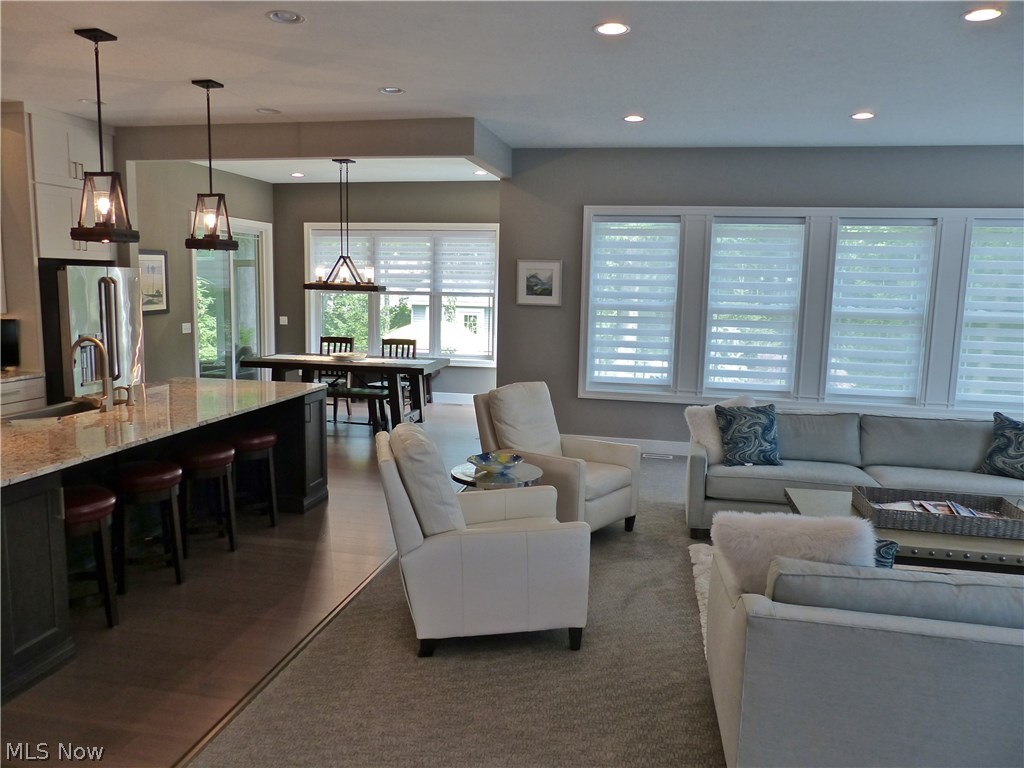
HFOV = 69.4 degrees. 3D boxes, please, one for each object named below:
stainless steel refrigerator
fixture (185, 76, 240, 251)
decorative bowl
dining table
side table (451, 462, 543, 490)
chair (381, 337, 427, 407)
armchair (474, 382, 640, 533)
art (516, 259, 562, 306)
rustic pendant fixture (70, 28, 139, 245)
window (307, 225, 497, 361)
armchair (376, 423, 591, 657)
[{"bbox_3d":[-3.977,-0.180,6.730,0.780,1.780,0.900,3,8,11],"label":"stainless steel refrigerator"},{"bbox_3d":[-2.118,-1.525,5.207,0.250,1.145,0.250,3,8,11],"label":"fixture"},{"bbox_3d":[-0.107,0.494,4.549,0.340,0.095,0.340,1,8,0],"label":"decorative bowl"},{"bbox_3d":[-1.911,0.102,8.726,2.130,0.760,0.980,3,8,10],"label":"dining table"},{"bbox_3d":[-0.097,0.832,4.538,0.560,0.575,0.560,3,8,11],"label":"side table"},{"bbox_3d":[-1.453,-0.032,9.034,0.450,0.960,0.560,3,8,10],"label":"chair"},{"bbox_3d":[0.304,0.536,5.234,0.975,0.985,0.700,9,11,43],"label":"armchair"},{"bbox_3d":[0.276,-1.034,7.569,0.460,0.460,0.030,3,8,11],"label":"art"},{"bbox_3d":[-2.326,-1.386,4.194,0.250,1.145,0.250,3,8,11],"label":"rustic pendant fixture"},{"bbox_3d":[-1.533,-1.235,10.155,2.776,1.860,0.120,3,8,11],"label":"window"},{"bbox_3d":[-0.168,0.742,3.700,0.975,0.985,0.700,0,8,-11],"label":"armchair"}]

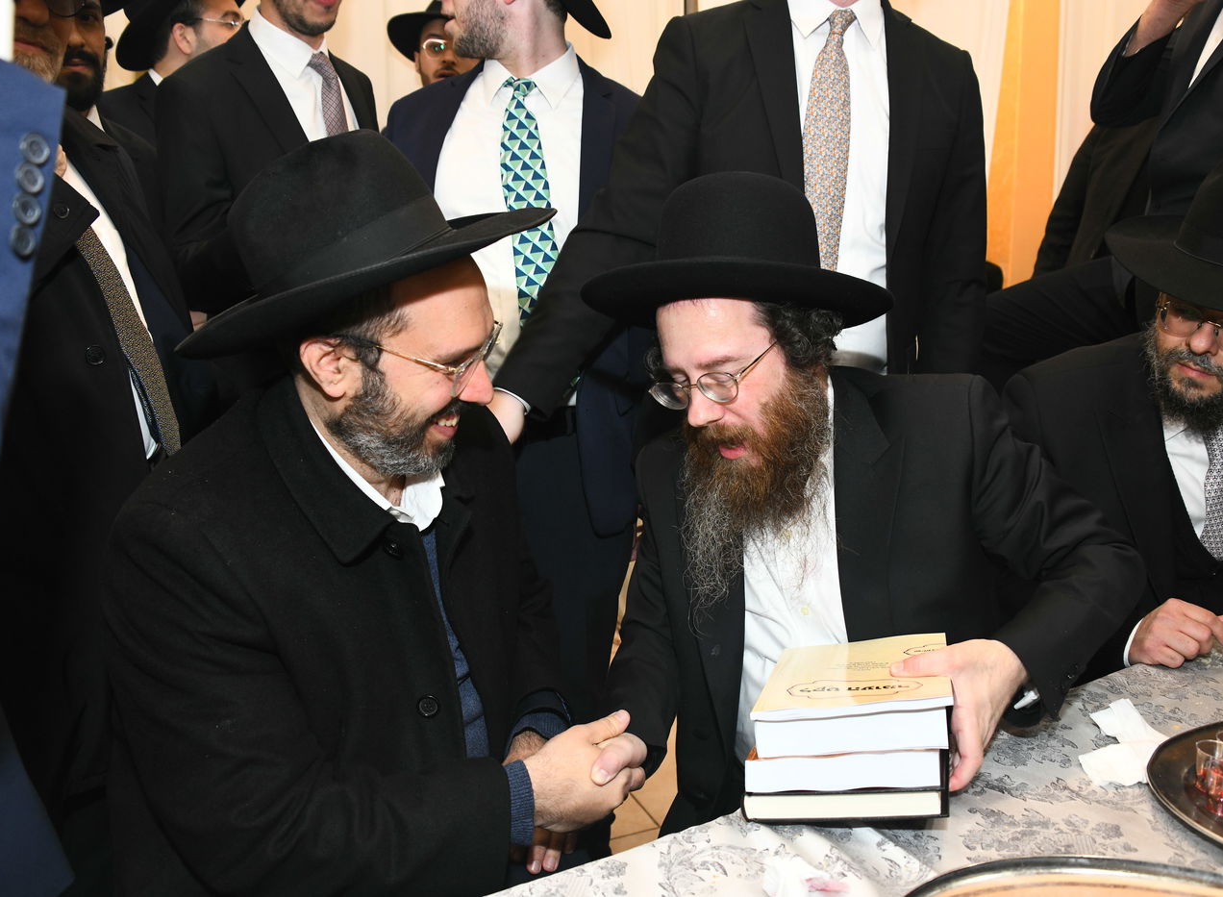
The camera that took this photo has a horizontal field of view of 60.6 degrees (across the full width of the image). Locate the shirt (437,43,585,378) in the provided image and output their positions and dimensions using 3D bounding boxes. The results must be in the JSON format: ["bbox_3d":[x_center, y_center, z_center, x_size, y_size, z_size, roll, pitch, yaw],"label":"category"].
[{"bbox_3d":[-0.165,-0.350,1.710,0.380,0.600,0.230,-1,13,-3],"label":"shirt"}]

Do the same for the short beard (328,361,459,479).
[{"bbox_3d":[-0.206,-0.029,1.040,0.110,0.110,0.145,19,18,13],"label":"short beard"}]

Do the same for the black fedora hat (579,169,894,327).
[{"bbox_3d":[0.151,-0.243,1.240,0.370,0.150,0.385,2,-1,0],"label":"black fedora hat"}]

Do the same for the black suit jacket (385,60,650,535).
[{"bbox_3d":[-0.150,-0.260,1.740,0.480,0.760,0.280,-1,13,-3],"label":"black suit jacket"}]

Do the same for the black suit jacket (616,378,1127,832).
[{"bbox_3d":[0.288,0.185,1.220,0.580,0.600,0.430,1,13,5],"label":"black suit jacket"}]

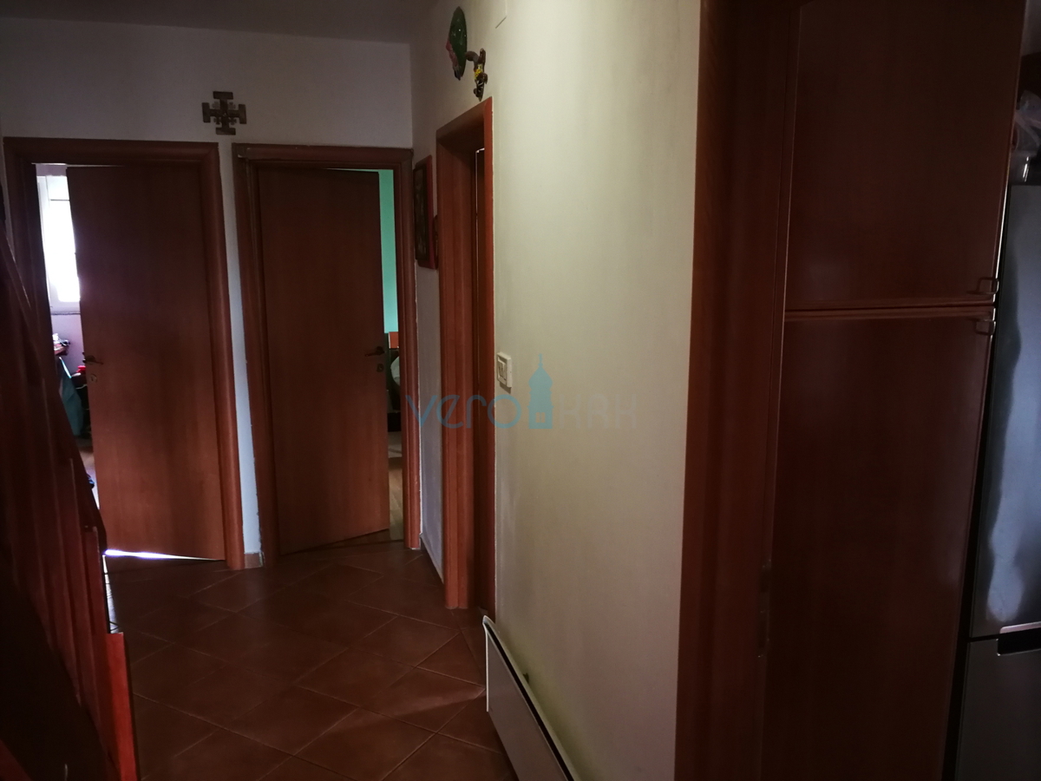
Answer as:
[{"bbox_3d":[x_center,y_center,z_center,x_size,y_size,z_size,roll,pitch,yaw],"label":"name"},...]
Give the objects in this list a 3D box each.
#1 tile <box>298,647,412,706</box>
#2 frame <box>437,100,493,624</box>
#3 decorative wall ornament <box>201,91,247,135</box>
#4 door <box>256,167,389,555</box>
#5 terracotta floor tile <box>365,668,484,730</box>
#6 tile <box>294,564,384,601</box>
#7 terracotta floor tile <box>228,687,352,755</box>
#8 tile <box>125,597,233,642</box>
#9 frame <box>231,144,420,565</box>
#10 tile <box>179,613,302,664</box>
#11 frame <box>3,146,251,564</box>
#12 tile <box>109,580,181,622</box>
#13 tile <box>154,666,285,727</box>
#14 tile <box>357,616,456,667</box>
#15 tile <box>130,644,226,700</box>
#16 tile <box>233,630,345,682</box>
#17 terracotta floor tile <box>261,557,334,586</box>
[{"bbox_3d":[-0.648,1.115,3.173,0.330,0.010,0.330,5,11,28],"label":"tile"},{"bbox_3d":[-0.173,0.006,3.244,0.140,2.118,0.873,-3,10,-16],"label":"frame"},{"bbox_3d":[-1.403,-1.314,3.853,0.196,0.196,0.020,-3,10,-16],"label":"decorative wall ornament"},{"bbox_3d":[-1.058,-0.144,4.417,0.687,2.024,0.045,-8,12,-38],"label":"door"},{"bbox_3d":[-0.356,1.142,3.015,0.330,0.010,0.330,5,11,28],"label":"terracotta floor tile"},{"bbox_3d":[-0.910,0.962,4.065,0.330,0.010,0.330,5,11,28],"label":"tile"},{"bbox_3d":[-0.808,1.163,2.877,0.330,0.010,0.330,5,11,28],"label":"terracotta floor tile"},{"bbox_3d":[-1.523,1.033,3.642,0.330,0.010,0.330,5,11,28],"label":"tile"},{"bbox_3d":[-0.963,-0.158,4.202,0.840,2.118,0.140,-3,10,-16],"label":"frame"},{"bbox_3d":[-1.231,1.060,3.483,0.330,0.010,0.330,5,11,28],"label":"tile"},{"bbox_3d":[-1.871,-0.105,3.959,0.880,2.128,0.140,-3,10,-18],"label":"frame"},{"bbox_3d":[-1.807,0.999,3.775,0.330,0.010,0.330,5,11,28],"label":"tile"},{"bbox_3d":[-1.100,1.137,3.044,0.330,0.010,0.330,5,11,28],"label":"tile"},{"bbox_3d":[-0.487,1.065,3.461,0.330,0.010,0.330,5,11,28],"label":"tile"},{"bbox_3d":[-1.392,1.110,3.195,0.330,0.010,0.330,5,11,28],"label":"tile"},{"bbox_3d":[-0.939,1.087,3.332,0.330,0.010,0.330,5,11,28],"label":"tile"},{"bbox_3d":[-1.200,0.933,4.217,0.330,0.010,0.330,5,11,28],"label":"terracotta floor tile"}]

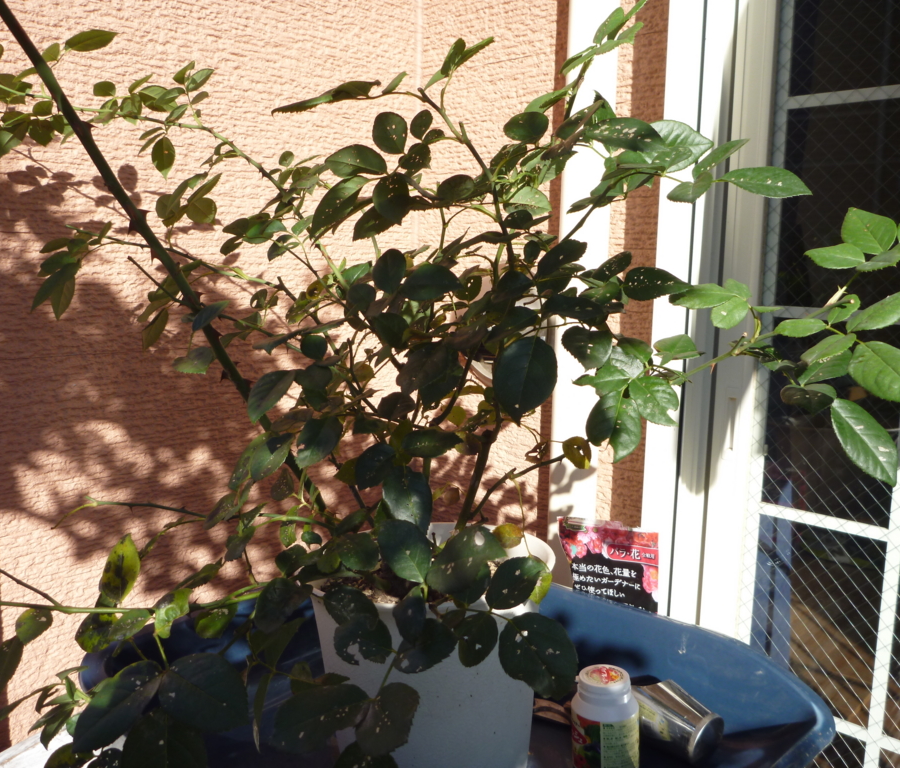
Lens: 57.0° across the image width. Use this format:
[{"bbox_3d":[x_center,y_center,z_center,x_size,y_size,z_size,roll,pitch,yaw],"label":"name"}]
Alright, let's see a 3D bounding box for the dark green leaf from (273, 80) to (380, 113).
[{"bbox_3d":[-0.115,-0.267,0.769,0.101,0.016,0.041,-18,38,-17],"label":"dark green leaf"}]

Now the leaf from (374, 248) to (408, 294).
[{"bbox_3d":[-0.058,-0.109,0.800,0.033,0.046,0.009,-1,-12,0],"label":"leaf"}]

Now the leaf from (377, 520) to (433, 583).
[{"bbox_3d":[-0.038,0.148,0.742,0.041,0.012,0.069,-30,60,-23],"label":"leaf"}]

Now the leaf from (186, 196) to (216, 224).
[{"bbox_3d":[-0.283,-0.200,0.950,0.040,0.032,0.010,43,13,-12],"label":"leaf"}]

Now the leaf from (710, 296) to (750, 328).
[{"bbox_3d":[0.269,-0.069,0.801,0.029,0.041,0.009,33,-20,25],"label":"leaf"}]

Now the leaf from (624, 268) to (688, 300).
[{"bbox_3d":[0.193,-0.094,0.775,0.058,0.040,0.011,1,-32,20],"label":"leaf"}]

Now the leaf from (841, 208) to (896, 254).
[{"bbox_3d":[0.345,-0.126,0.682,0.041,0.012,0.057,-16,52,3],"label":"leaf"}]

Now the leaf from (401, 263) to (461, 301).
[{"bbox_3d":[-0.019,-0.103,0.830,0.062,0.040,0.011,-2,-28,-1],"label":"leaf"}]

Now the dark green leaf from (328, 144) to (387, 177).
[{"bbox_3d":[-0.094,-0.224,0.839,0.064,0.044,0.013,15,-24,7],"label":"dark green leaf"}]

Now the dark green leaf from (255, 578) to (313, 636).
[{"bbox_3d":[-0.148,0.197,0.735,0.042,0.013,0.053,34,51,27],"label":"dark green leaf"}]

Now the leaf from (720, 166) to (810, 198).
[{"bbox_3d":[0.280,-0.179,0.735,0.077,0.011,0.048,15,52,23],"label":"leaf"}]

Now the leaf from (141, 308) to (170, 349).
[{"bbox_3d":[-0.326,-0.060,0.912,0.041,0.052,0.012,9,-21,36],"label":"leaf"}]

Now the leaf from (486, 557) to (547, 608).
[{"bbox_3d":[0.060,0.185,0.770,0.065,0.040,0.011,-39,-18,-15],"label":"leaf"}]

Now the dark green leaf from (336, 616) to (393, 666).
[{"bbox_3d":[-0.072,0.216,0.700,0.051,0.042,0.011,-6,-22,-12],"label":"dark green leaf"}]

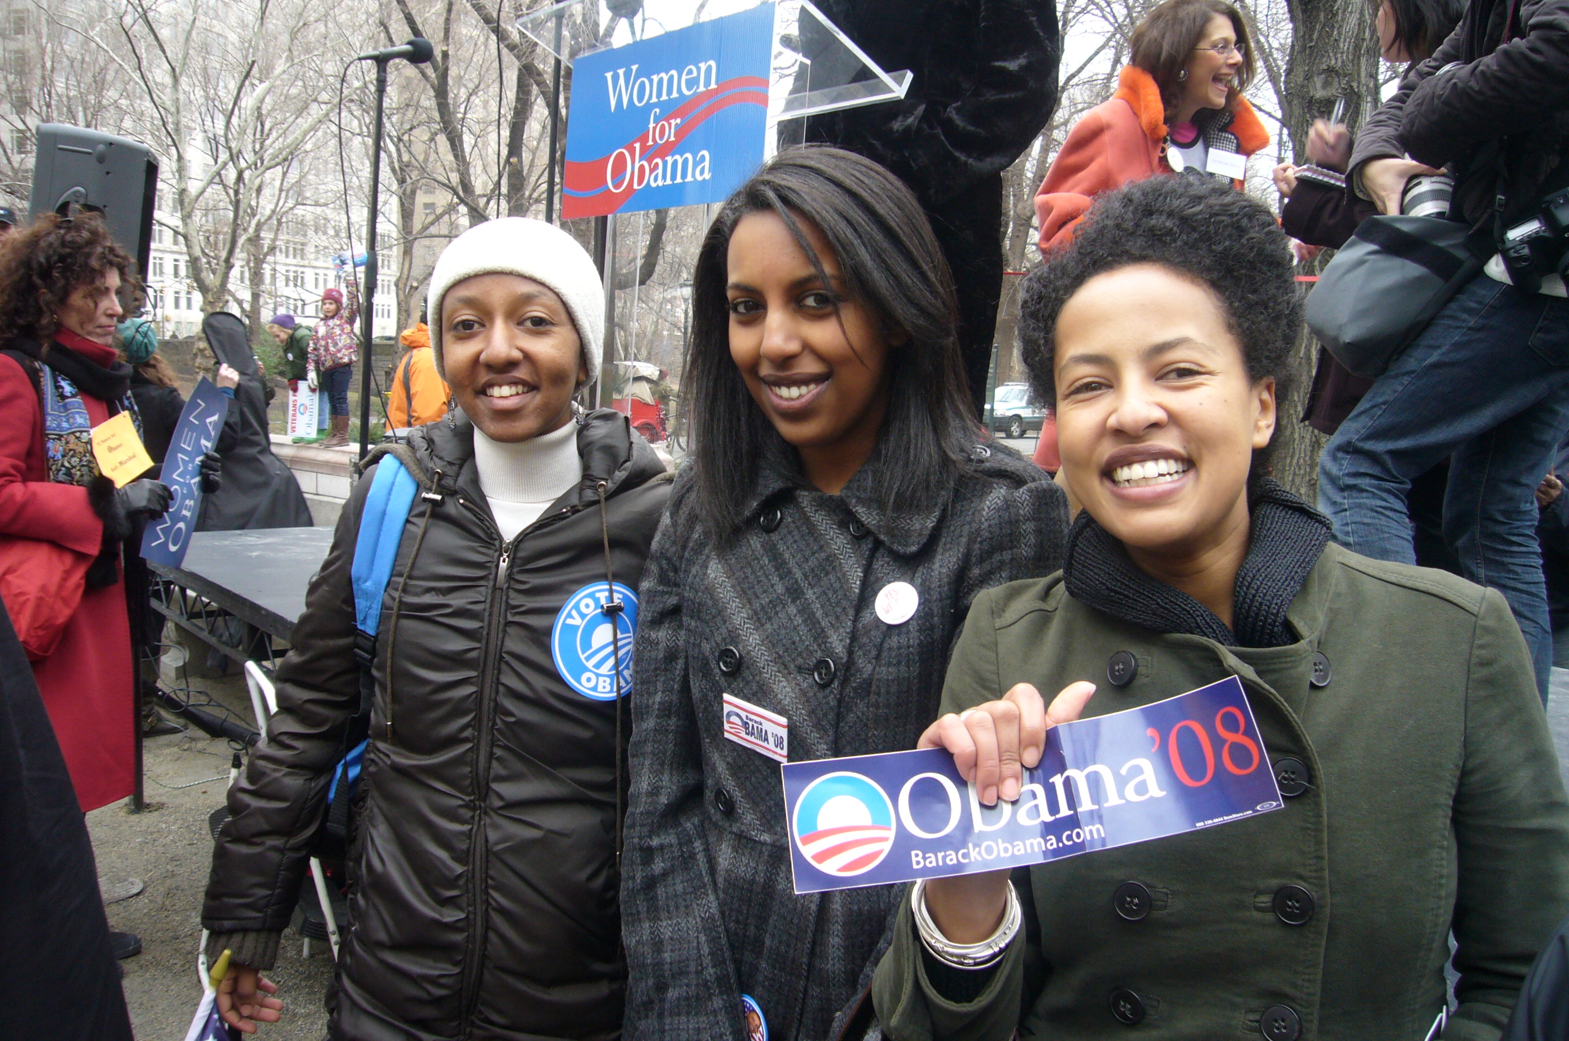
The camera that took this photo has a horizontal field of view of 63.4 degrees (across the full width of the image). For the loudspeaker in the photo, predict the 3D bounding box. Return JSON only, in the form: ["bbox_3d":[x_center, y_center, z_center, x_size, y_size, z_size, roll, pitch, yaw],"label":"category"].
[{"bbox_3d":[-2.699,-1.159,4.950,0.380,0.660,0.390,6,3,-17],"label":"loudspeaker"}]

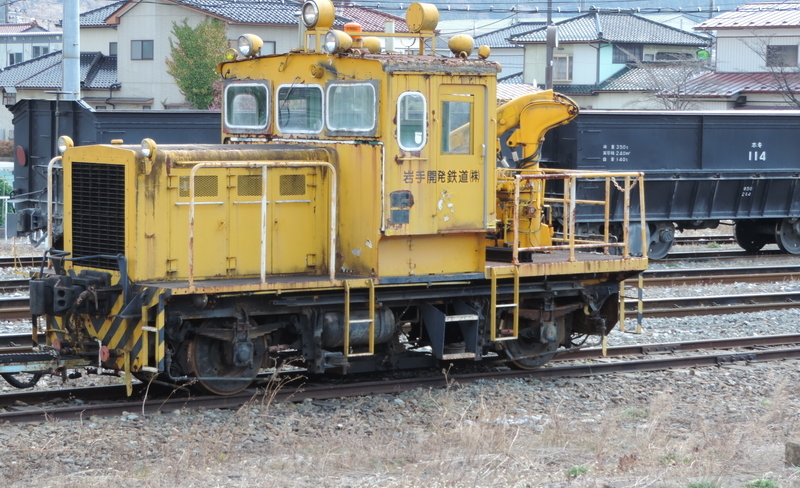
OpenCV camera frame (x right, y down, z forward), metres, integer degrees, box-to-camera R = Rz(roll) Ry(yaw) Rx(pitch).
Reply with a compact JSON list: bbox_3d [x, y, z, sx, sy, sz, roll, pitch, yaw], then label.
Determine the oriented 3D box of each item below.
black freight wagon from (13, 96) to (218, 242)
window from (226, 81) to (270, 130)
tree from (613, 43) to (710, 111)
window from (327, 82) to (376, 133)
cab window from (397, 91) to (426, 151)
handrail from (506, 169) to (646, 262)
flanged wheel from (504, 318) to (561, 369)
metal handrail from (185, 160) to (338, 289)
[{"bbox_3d":[-1.900,-0.874,34.876,8.100,2.620,2.800,-2,4,-32],"label":"black freight wagon"},{"bbox_3d":[-1.469,-1.313,22.139,0.050,0.438,0.826,-2,4,-35],"label":"window"},{"bbox_3d":[7.938,-3.880,69.760,3.000,4.400,3.000,0,4,0],"label":"tree"},{"bbox_3d":[-0.437,-1.219,20.678,0.050,0.433,0.800,-2,4,-35],"label":"window"},{"bbox_3d":[0.111,-1.086,20.467,0.326,0.531,0.050,-2,4,-35],"label":"cab window"},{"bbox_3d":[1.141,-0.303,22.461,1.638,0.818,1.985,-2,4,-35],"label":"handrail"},{"bbox_3d":[1.237,0.874,22.278,0.750,0.750,0.140,-2,4,-35],"label":"flanged wheel"},{"bbox_3d":[-1.146,-0.170,19.638,1.467,1.048,0.050,-2,4,-35],"label":"metal handrail"}]

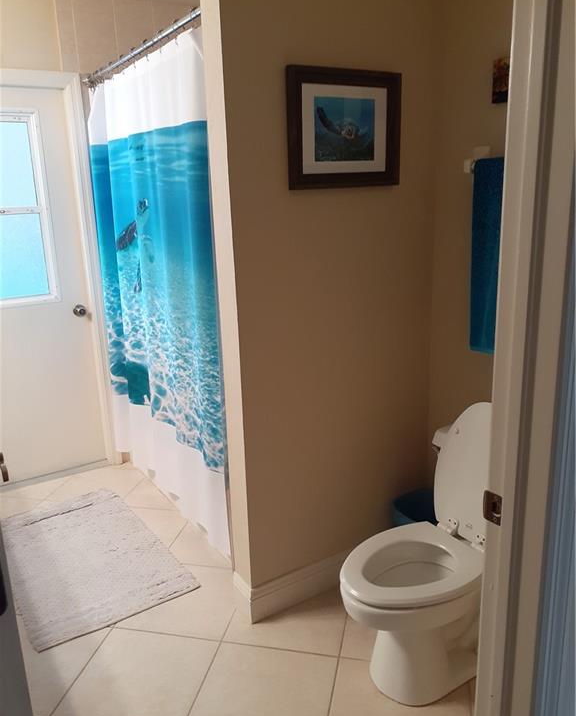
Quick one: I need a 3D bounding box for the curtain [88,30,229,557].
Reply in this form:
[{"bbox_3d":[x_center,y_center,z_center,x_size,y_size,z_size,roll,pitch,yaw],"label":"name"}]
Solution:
[{"bbox_3d":[-0.582,-0.228,2.610,0.130,1.930,1.440,-11,18,-31],"label":"curtain"}]

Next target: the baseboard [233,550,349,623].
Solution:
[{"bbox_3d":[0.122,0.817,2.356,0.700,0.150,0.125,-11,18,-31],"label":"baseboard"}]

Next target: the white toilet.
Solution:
[{"bbox_3d":[0.488,0.571,1.859,0.780,0.860,0.460,-11,18,-31],"label":"white toilet"}]

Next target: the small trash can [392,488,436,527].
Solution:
[{"bbox_3d":[0.544,0.721,2.371,0.235,0.300,0.250,-11,18,-31],"label":"small trash can"}]

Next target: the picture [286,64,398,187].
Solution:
[{"bbox_3d":[0.189,-0.738,1.941,0.455,0.356,0.025,-11,18,-31],"label":"picture"}]

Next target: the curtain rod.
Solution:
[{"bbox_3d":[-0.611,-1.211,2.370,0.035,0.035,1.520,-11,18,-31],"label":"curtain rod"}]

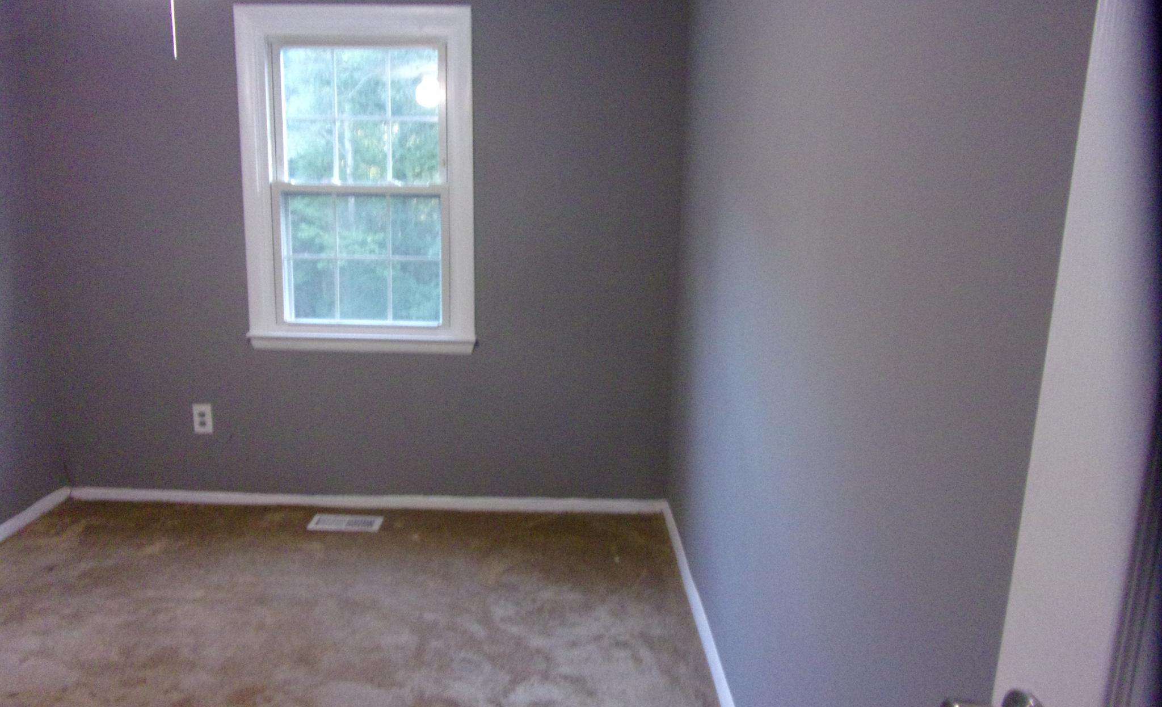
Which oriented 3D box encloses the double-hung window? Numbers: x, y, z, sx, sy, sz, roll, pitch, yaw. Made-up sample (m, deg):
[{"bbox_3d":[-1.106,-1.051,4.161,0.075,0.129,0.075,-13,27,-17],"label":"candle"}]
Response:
[{"bbox_3d":[-0.927,-0.697,3.369,0.960,1.400,0.110,1,12,0],"label":"double-hung window"}]

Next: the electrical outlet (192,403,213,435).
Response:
[{"bbox_3d":[-1.673,0.292,3.562,0.078,0.128,0.010,1,12,0],"label":"electrical outlet"}]

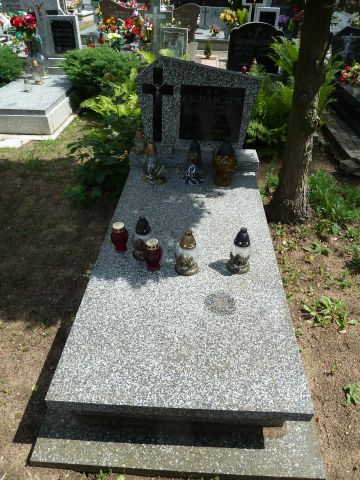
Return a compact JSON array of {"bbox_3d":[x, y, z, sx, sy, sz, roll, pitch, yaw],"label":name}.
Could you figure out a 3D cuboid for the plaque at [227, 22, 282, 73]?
[{"bbox_3d":[1.187,-3.022,5.486,0.810,0.713,0.120,5,37,6],"label":"plaque"}]

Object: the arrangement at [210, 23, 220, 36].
[{"bbox_3d":[0.942,-5.575,9.197,0.260,0.308,0.250,2,37,3],"label":"arrangement"}]

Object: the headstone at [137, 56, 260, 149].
[{"bbox_3d":[0.124,-0.938,2.416,0.811,0.585,0.090,2,31,2],"label":"headstone"}]

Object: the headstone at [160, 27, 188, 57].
[{"bbox_3d":[-0.081,-2.992,5.321,0.423,0.455,0.070,2,38,2],"label":"headstone"}]

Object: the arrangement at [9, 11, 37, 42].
[{"bbox_3d":[-1.963,-2.662,4.327,0.330,0.320,0.260,2,38,2],"label":"arrangement"}]

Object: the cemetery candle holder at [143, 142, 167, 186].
[{"bbox_3d":[-0.168,-0.516,2.341,0.145,0.275,0.135,1,39,3],"label":"cemetery candle holder"}]

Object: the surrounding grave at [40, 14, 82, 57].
[{"bbox_3d":[-1.834,-3.150,5.390,0.550,0.560,0.120,2,37,3],"label":"surrounding grave"}]

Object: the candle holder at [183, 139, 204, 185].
[{"bbox_3d":[0.101,-0.509,2.257,0.135,0.281,0.125,2,38,2],"label":"candle holder"}]

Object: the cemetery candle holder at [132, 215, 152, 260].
[{"bbox_3d":[-0.187,-0.019,1.695,0.108,0.229,0.108,2,38,2],"label":"cemetery candle holder"}]

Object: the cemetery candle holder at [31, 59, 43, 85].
[{"bbox_3d":[-2.082,-2.440,5.048,0.140,0.301,0.140,2,37,3],"label":"cemetery candle holder"}]

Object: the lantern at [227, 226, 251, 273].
[{"bbox_3d":[0.293,0.046,1.663,0.117,0.245,0.117,1,39,3],"label":"lantern"}]

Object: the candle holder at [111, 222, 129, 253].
[{"bbox_3d":[-0.295,-0.009,1.743,0.085,0.149,0.085,2,38,2],"label":"candle holder"}]

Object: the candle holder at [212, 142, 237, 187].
[{"bbox_3d":[0.297,-0.488,2.228,0.155,0.289,0.155,2,38,2],"label":"candle holder"}]

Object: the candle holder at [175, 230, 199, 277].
[{"bbox_3d":[0.036,0.052,1.666,0.115,0.240,0.115,1,39,3],"label":"candle holder"}]

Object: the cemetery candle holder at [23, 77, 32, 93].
[{"bbox_3d":[-1.810,-1.849,4.125,0.110,0.147,0.110,2,38,2],"label":"cemetery candle holder"}]

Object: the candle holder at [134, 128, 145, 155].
[{"bbox_3d":[-0.304,-0.719,2.532,0.085,0.180,0.085,1,39,3],"label":"candle holder"}]

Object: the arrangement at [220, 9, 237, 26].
[{"bbox_3d":[1.254,-5.676,8.870,0.420,0.411,0.380,2,37,3],"label":"arrangement"}]

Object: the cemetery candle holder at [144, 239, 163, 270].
[{"bbox_3d":[-0.125,0.073,1.644,0.085,0.153,0.085,2,38,2],"label":"cemetery candle holder"}]

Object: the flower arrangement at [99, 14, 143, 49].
[{"bbox_3d":[-1.301,-4.564,7.579,0.850,0.668,0.450,2,37,3],"label":"flower arrangement"}]

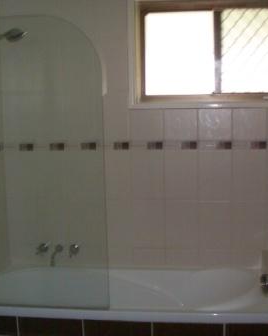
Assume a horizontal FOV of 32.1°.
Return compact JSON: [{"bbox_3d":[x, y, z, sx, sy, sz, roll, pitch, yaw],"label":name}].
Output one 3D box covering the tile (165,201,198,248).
[{"bbox_3d":[0.285,0.346,2.820,0.200,0.298,0.010,0,5,7],"label":"tile"}]

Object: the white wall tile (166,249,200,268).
[{"bbox_3d":[0.288,0.555,2.837,0.200,0.117,0.010,0,5,7],"label":"white wall tile"}]

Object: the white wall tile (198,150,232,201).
[{"bbox_3d":[0.480,0.041,2.769,0.200,0.300,0.010,0,7,6],"label":"white wall tile"}]

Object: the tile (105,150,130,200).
[{"bbox_3d":[-0.109,0.043,2.826,0.184,0.300,0.010,0,7,6],"label":"tile"}]

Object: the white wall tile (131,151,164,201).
[{"bbox_3d":[0.081,0.045,2.819,0.200,0.298,0.010,0,5,7],"label":"white wall tile"}]

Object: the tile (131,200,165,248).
[{"bbox_3d":[0.087,0.340,2.844,0.200,0.300,0.010,0,7,6],"label":"tile"}]

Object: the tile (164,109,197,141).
[{"bbox_3d":[0.277,-0.255,2.753,0.200,0.188,0.010,0,7,6],"label":"tile"}]

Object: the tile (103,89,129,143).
[{"bbox_3d":[-0.124,-0.310,2.813,0.200,0.298,0.010,0,5,7],"label":"tile"}]

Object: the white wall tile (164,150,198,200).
[{"bbox_3d":[0.281,0.044,2.794,0.200,0.298,0.010,0,5,7],"label":"white wall tile"}]

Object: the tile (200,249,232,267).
[{"bbox_3d":[0.488,0.542,2.831,0.200,0.110,0.010,0,7,6],"label":"tile"}]

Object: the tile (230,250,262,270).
[{"bbox_3d":[0.689,0.552,2.788,0.200,0.115,0.010,0,5,7],"label":"tile"}]

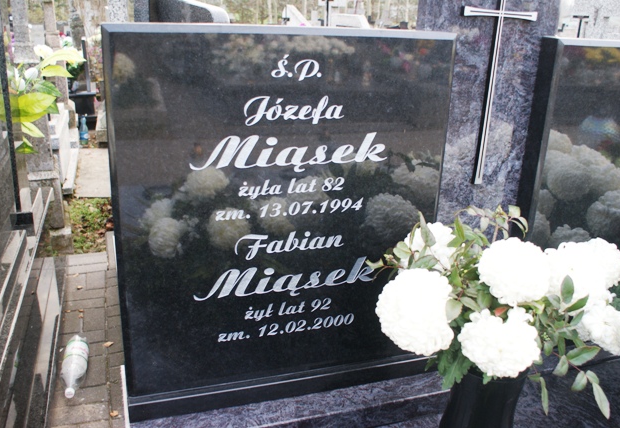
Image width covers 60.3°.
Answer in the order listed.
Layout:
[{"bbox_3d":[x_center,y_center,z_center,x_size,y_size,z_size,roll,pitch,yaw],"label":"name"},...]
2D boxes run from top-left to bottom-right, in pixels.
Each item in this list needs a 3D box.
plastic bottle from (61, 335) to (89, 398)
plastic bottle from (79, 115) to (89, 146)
[{"bbox_3d":[-0.921,0.603,2.106,0.093,0.093,0.322,-1,21,-15],"label":"plastic bottle"},{"bbox_3d":[-2.301,-0.850,5.430,0.088,0.308,0.088,-3,21,-20],"label":"plastic bottle"}]

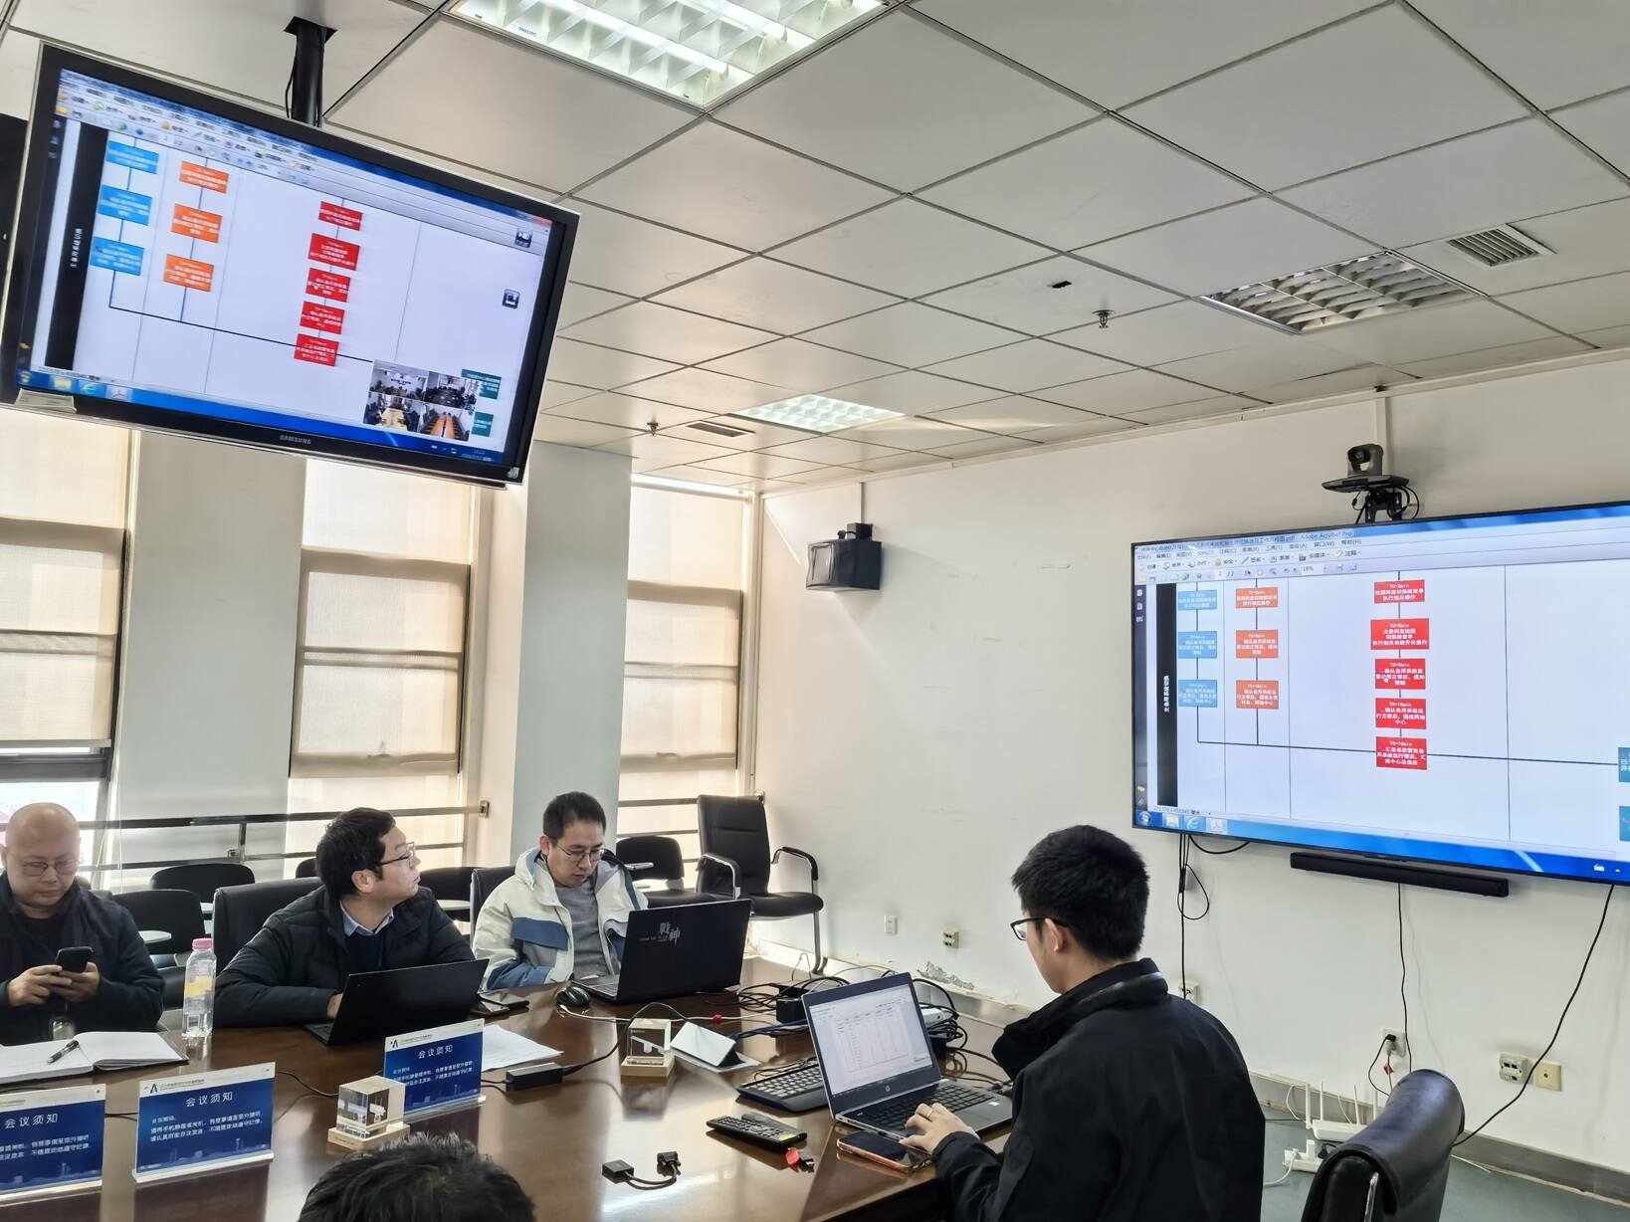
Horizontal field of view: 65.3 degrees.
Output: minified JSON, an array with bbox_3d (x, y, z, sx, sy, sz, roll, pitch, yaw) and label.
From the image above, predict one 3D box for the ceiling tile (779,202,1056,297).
[{"bbox_3d":[0.263,-1.000,3.519,0.595,0.020,0.595,4,-4,-40],"label":"ceiling tile"}]

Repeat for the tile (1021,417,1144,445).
[{"bbox_3d":[1.184,-0.840,5.830,0.260,0.024,0.590,4,-4,-40],"label":"tile"}]

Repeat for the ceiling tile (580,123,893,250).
[{"bbox_3d":[-0.196,-1.033,3.120,0.590,0.024,0.590,4,-4,-40],"label":"ceiling tile"}]

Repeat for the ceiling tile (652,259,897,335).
[{"bbox_3d":[-0.126,-0.982,3.969,0.600,0.020,0.600,4,-4,-40],"label":"ceiling tile"}]

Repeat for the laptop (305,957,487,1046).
[{"bbox_3d":[-1.018,0.897,3.046,0.332,0.200,0.330,4,-4,-41],"label":"laptop"}]

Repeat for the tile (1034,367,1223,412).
[{"bbox_3d":[1.249,-0.878,5.126,0.600,0.020,0.600,4,-4,-40],"label":"tile"}]

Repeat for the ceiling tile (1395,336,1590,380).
[{"bbox_3d":[2.349,-0.894,4.464,0.250,0.020,0.595,4,-4,-40],"label":"ceiling tile"}]

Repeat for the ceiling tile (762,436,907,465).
[{"bbox_3d":[0.083,-0.829,6.515,0.595,0.020,0.595,4,-4,-40],"label":"ceiling tile"}]

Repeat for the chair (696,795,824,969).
[{"bbox_3d":[-0.346,1.585,7.293,0.590,0.960,0.610,4,-4,-40],"label":"chair"}]

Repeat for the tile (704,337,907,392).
[{"bbox_3d":[-0.053,-0.932,4.816,0.600,0.020,0.600,4,-4,-40],"label":"tile"}]

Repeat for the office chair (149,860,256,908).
[{"bbox_3d":[-2.550,1.501,5.376,0.530,0.790,0.580,4,-4,-40],"label":"office chair"}]

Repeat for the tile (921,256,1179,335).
[{"bbox_3d":[0.720,-0.966,3.903,0.595,0.020,0.595,4,-4,-40],"label":"tile"}]

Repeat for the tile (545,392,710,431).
[{"bbox_3d":[-0.828,-0.899,5.730,0.600,0.020,0.600,4,-4,-40],"label":"tile"}]

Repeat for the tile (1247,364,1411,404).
[{"bbox_3d":[1.953,-0.874,4.893,0.260,0.024,0.590,4,-4,-40],"label":"tile"}]

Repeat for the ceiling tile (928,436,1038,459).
[{"bbox_3d":[0.811,-0.822,6.327,0.276,0.020,0.600,4,-4,-40],"label":"ceiling tile"}]

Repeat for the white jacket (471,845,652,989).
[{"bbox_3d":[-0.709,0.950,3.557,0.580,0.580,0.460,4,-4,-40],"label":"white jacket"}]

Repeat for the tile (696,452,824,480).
[{"bbox_3d":[-0.301,-0.813,6.955,0.590,0.024,0.590,4,-4,-40],"label":"tile"}]

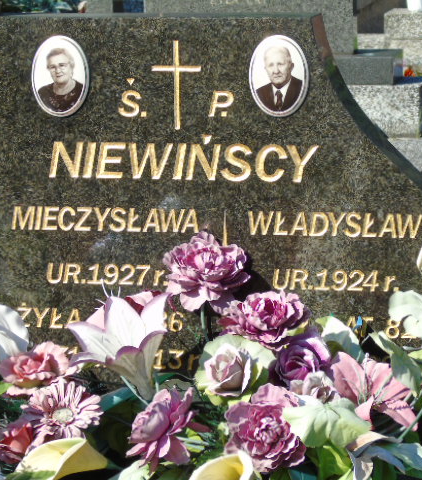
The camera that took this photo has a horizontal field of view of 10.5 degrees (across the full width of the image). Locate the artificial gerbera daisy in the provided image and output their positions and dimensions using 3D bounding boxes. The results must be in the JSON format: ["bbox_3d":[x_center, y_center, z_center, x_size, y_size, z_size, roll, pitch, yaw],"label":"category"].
[{"bbox_3d":[-0.214,0.247,3.281,0.110,0.108,0.040,-2,-30,-4],"label":"artificial gerbera daisy"}]

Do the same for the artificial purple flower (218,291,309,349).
[{"bbox_3d":[0.074,0.110,3.174,0.121,0.073,0.100,-2,13,0],"label":"artificial purple flower"}]

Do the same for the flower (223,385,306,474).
[{"bbox_3d":[0.076,0.263,3.204,0.112,0.120,0.080,-2,-12,-3],"label":"flower"}]

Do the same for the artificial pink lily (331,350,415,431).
[{"bbox_3d":[0.226,0.213,3.221,0.120,0.108,0.080,-1,-24,-1],"label":"artificial pink lily"}]

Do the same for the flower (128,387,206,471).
[{"bbox_3d":[-0.063,0.269,3.249,0.103,0.110,0.078,10,-5,43],"label":"flower"}]

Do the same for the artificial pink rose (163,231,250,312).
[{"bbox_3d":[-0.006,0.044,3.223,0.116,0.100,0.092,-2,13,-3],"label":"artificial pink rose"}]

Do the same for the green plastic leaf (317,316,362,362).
[{"bbox_3d":[0.184,0.143,3.292,0.062,0.068,0.035,2,-11,12],"label":"green plastic leaf"}]

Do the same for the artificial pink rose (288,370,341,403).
[{"bbox_3d":[0.139,0.202,3.114,0.070,0.050,0.060,-3,13,-6],"label":"artificial pink rose"}]

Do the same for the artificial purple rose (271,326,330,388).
[{"bbox_3d":[0.123,0.160,3.149,0.084,0.077,0.078,0,13,6],"label":"artificial purple rose"}]

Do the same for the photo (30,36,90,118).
[{"bbox_3d":[-0.218,-0.238,3.315,0.088,0.120,0.012,2,9,15],"label":"photo"}]

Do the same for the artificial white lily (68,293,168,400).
[{"bbox_3d":[-0.134,0.154,3.319,0.130,0.135,0.115,-18,13,0],"label":"artificial white lily"}]

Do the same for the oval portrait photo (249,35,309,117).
[{"bbox_3d":[0.099,-0.238,3.317,0.090,0.120,0.010,1,10,13],"label":"oval portrait photo"}]

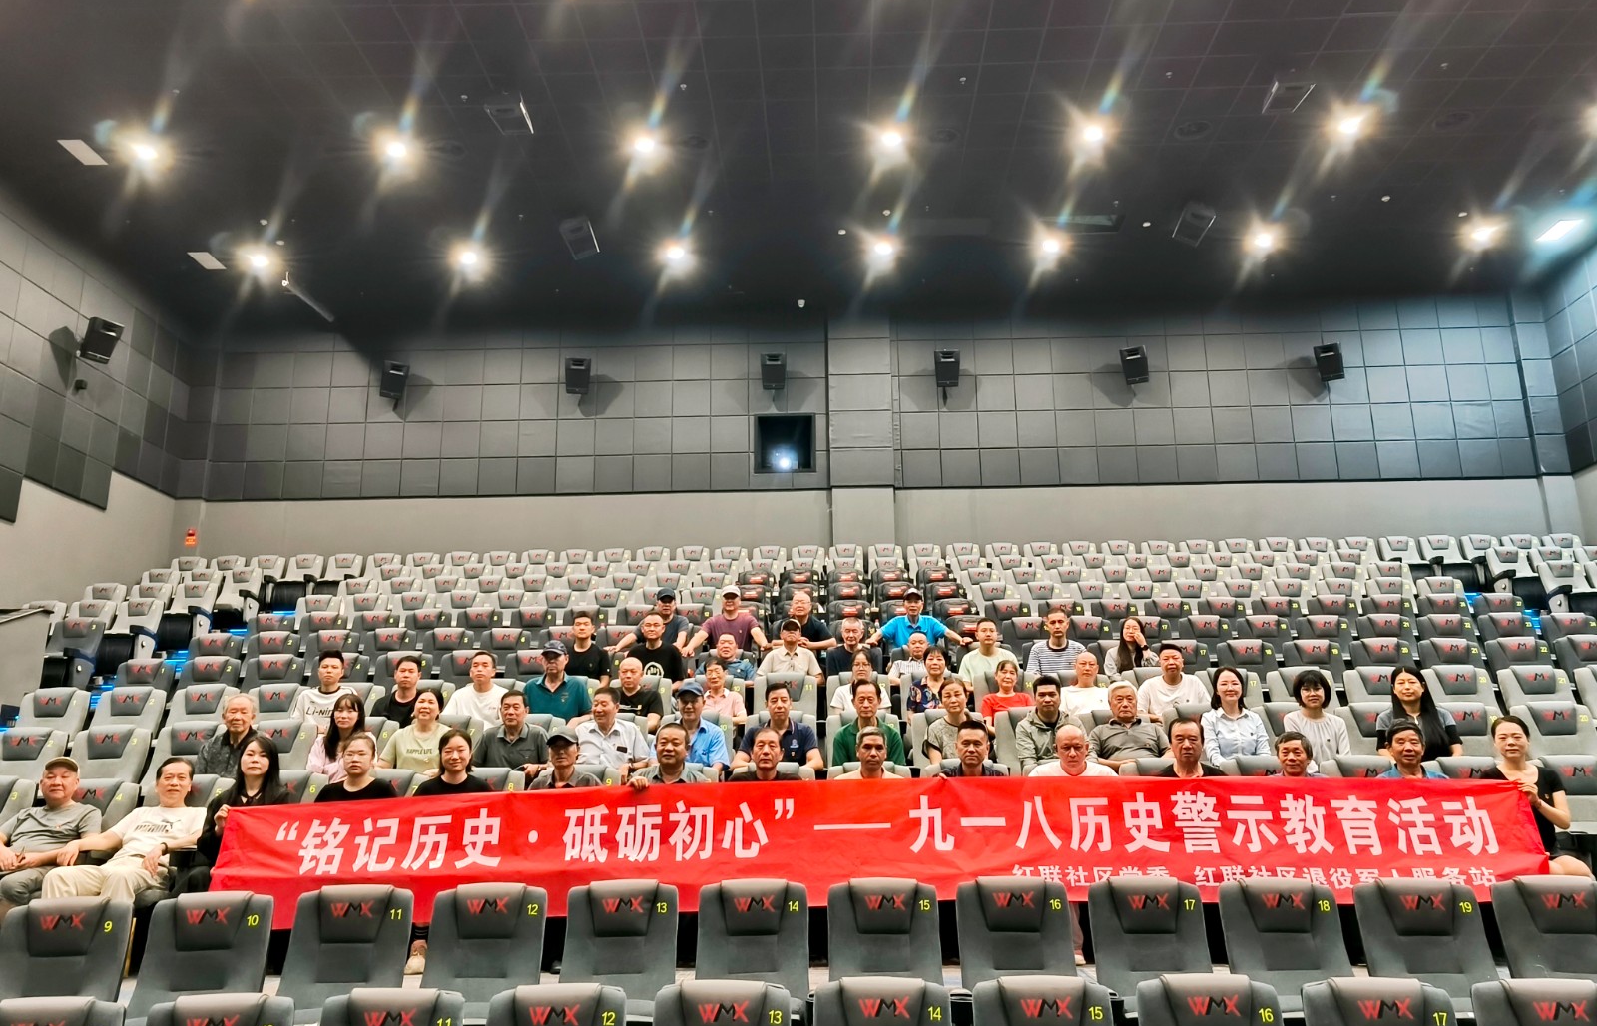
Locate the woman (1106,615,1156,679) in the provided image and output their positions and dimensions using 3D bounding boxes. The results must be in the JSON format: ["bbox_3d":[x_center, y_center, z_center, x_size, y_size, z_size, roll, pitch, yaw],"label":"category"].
[{"bbox_3d":[2.777,1.410,8.618,0.460,1.201,0.780,-3,-13,9],"label":"woman"}]

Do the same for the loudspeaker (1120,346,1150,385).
[{"bbox_3d":[5.104,-2.231,16.039,0.370,0.560,0.340,-7,8,26],"label":"loudspeaker"}]

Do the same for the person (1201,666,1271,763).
[{"bbox_3d":[2.804,1.558,6.527,0.480,1.254,0.780,-3,-13,12],"label":"person"}]

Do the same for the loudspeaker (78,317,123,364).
[{"bbox_3d":[-9.382,-2.309,14.199,0.270,0.550,0.390,16,-4,27],"label":"loudspeaker"}]

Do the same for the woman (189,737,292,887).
[{"bbox_3d":[-3.084,1.801,5.751,0.520,1.171,0.750,1,-13,-8],"label":"woman"}]

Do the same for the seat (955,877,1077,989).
[{"bbox_3d":[0.946,2.016,4.274,0.540,1.010,0.620,-1,-13,2],"label":"seat"}]

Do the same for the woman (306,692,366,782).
[{"bbox_3d":[-2.960,1.701,6.634,0.460,1.147,0.800,0,-13,-2],"label":"woman"}]

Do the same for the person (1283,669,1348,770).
[{"bbox_3d":[3.301,1.554,6.484,0.460,1.223,0.800,-2,-13,5],"label":"person"}]

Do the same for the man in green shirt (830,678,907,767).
[{"bbox_3d":[0.479,1.670,6.799,0.500,1.230,0.780,-1,-12,0],"label":"man in green shirt"}]

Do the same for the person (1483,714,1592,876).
[{"bbox_3d":[3.920,1.653,5.455,0.550,1.216,0.800,-2,-13,6],"label":"person"}]

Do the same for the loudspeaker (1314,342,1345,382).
[{"bbox_3d":[7.686,-2.160,15.322,0.340,0.500,0.300,-8,2,30],"label":"loudspeaker"}]

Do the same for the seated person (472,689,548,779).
[{"bbox_3d":[-1.858,1.681,6.651,0.520,1.168,0.780,1,-13,-8],"label":"seated person"}]

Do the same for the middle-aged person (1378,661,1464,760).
[{"bbox_3d":[3.980,1.540,6.585,0.530,1.208,0.750,-3,-13,9],"label":"middle-aged person"}]

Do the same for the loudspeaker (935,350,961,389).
[{"bbox_3d":[2.258,-2.189,16.130,0.370,0.560,0.340,-2,9,3],"label":"loudspeaker"}]

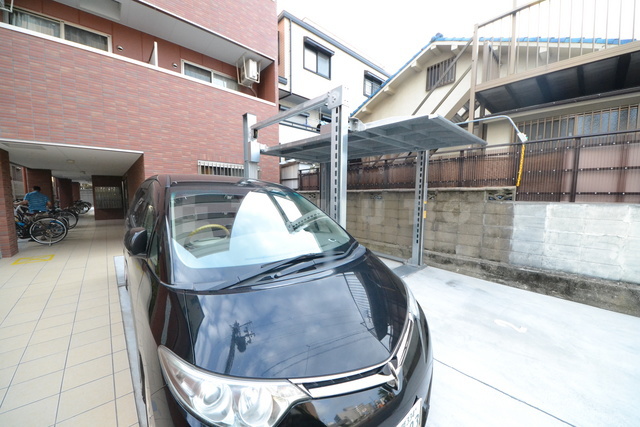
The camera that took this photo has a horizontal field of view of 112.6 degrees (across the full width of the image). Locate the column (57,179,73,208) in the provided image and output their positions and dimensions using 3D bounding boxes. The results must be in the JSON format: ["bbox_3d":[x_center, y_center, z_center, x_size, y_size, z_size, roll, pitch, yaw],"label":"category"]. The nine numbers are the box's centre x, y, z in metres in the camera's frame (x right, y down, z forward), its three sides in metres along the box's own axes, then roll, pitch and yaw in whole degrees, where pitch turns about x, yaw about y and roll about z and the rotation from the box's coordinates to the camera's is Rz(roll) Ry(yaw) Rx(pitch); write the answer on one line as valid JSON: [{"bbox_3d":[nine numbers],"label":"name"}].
[{"bbox_3d":[-18.207,-1.332,15.365,0.609,2.349,0.609,6,8,44],"label":"column"}]

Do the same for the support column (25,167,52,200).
[{"bbox_3d":[-11.591,-0.660,8.894,0.609,2.349,0.609,6,8,44],"label":"support column"}]

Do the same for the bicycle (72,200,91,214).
[{"bbox_3d":[-15.197,-0.417,13.111,1.720,1.020,0.580,-1,6,-8],"label":"bicycle"}]

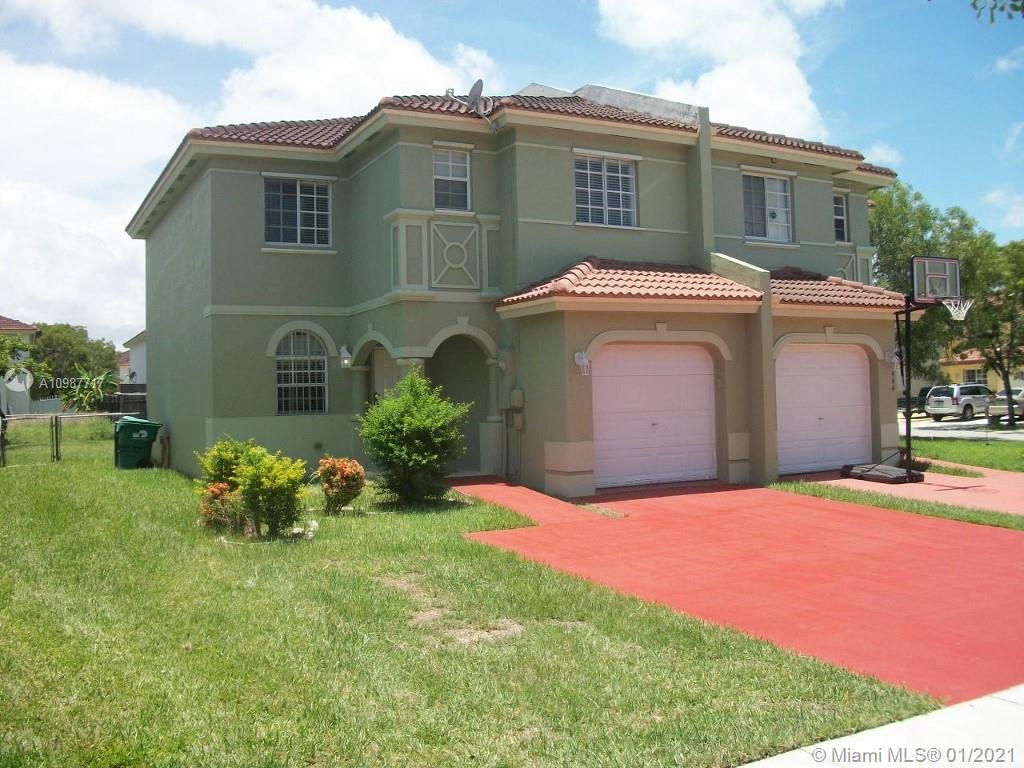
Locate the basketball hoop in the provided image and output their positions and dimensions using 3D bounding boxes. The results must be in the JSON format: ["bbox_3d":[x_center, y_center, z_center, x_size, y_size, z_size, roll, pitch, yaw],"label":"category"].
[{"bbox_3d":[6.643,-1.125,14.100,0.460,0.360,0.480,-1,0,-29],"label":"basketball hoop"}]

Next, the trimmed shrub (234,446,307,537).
[{"bbox_3d":[-2.615,1.164,10.250,0.760,0.940,0.740,-1,0,-29],"label":"trimmed shrub"}]

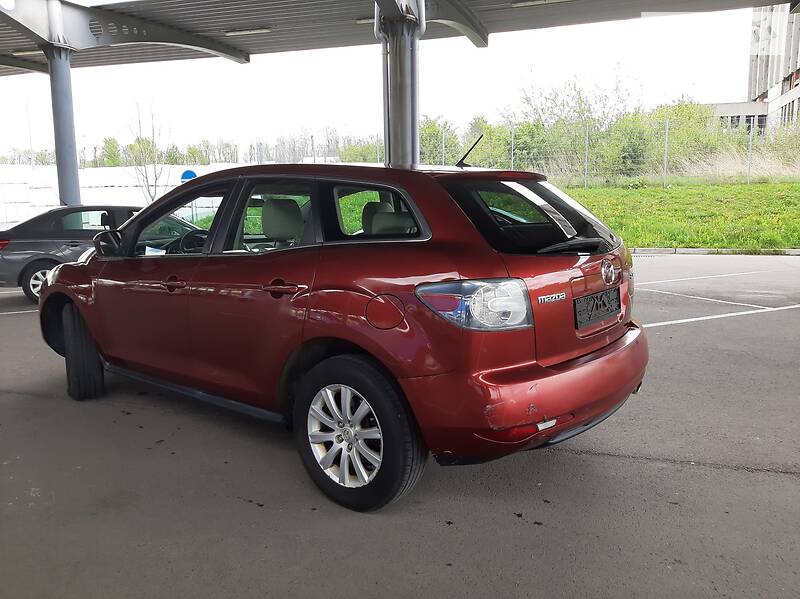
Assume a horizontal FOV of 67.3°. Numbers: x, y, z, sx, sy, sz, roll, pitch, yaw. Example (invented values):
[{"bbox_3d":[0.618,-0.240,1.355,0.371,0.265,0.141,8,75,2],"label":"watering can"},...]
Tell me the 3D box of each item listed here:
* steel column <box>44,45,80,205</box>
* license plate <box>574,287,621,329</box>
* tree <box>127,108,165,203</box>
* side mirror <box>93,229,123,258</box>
[{"bbox_3d":[-6.115,-2.343,11.088,0.320,4.520,0.320,-1,7,0],"label":"steel column"},{"bbox_3d":[0.952,0.036,2.871,0.020,0.125,0.525,0,6,39],"label":"license plate"},{"bbox_3d":[-7.780,-3.500,18.817,1.250,4.990,1.200,-1,7,0],"label":"tree"},{"bbox_3d":[-1.880,-0.361,3.861,0.150,0.185,0.215,5,9,38],"label":"side mirror"}]

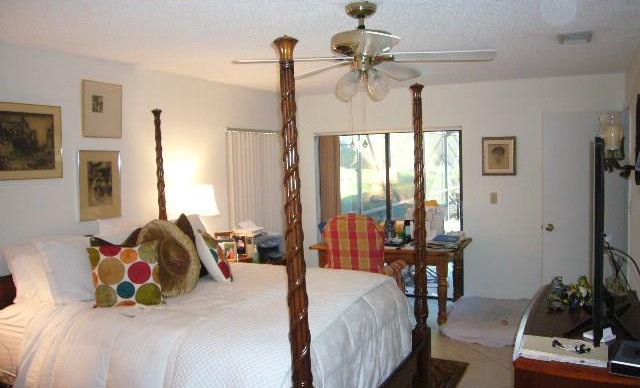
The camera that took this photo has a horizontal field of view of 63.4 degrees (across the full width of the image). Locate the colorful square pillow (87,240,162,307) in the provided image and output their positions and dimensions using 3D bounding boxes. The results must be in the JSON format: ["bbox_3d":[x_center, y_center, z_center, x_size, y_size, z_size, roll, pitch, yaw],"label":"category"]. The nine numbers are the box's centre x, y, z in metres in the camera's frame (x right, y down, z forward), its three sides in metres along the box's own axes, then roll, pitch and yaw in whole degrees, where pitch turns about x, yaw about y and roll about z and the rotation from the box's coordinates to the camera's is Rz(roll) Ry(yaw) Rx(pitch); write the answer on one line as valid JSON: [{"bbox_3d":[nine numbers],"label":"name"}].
[{"bbox_3d":[-1.075,0.445,2.860,0.385,0.365,0.125,-2,-6,1],"label":"colorful square pillow"}]

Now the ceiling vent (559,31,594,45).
[{"bbox_3d":[1.844,-1.110,3.733,0.220,0.035,0.330,1,4,28],"label":"ceiling vent"}]

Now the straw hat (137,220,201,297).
[{"bbox_3d":[-0.956,0.410,3.290,0.170,0.440,0.410,-25,-8,31],"label":"straw hat"}]

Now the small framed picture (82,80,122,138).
[{"bbox_3d":[-1.816,-0.704,4.361,0.035,0.459,0.399,1,4,28],"label":"small framed picture"}]

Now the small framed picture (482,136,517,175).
[{"bbox_3d":[1.898,-0.403,5.487,0.350,0.405,0.030,0,4,28],"label":"small framed picture"}]

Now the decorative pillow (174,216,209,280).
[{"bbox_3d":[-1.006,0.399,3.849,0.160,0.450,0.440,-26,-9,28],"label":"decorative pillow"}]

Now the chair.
[{"bbox_3d":[0.446,0.753,4.969,0.660,1.120,0.660,1,4,25],"label":"chair"}]

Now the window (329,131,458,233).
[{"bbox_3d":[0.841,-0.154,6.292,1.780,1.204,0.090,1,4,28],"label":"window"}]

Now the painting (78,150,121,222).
[{"bbox_3d":[-1.831,-0.071,4.357,0.035,0.575,0.410,1,4,28],"label":"painting"}]

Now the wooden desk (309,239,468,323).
[{"bbox_3d":[0.744,0.874,5.266,1.450,0.770,0.700,0,4,23],"label":"wooden desk"}]

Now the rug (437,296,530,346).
[{"bbox_3d":[1.657,1.211,5.008,0.870,0.080,1.250,0,4,28],"label":"rug"}]

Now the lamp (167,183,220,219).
[{"bbox_3d":[-1.203,0.289,4.952,0.450,0.720,0.450,1,4,28],"label":"lamp"}]

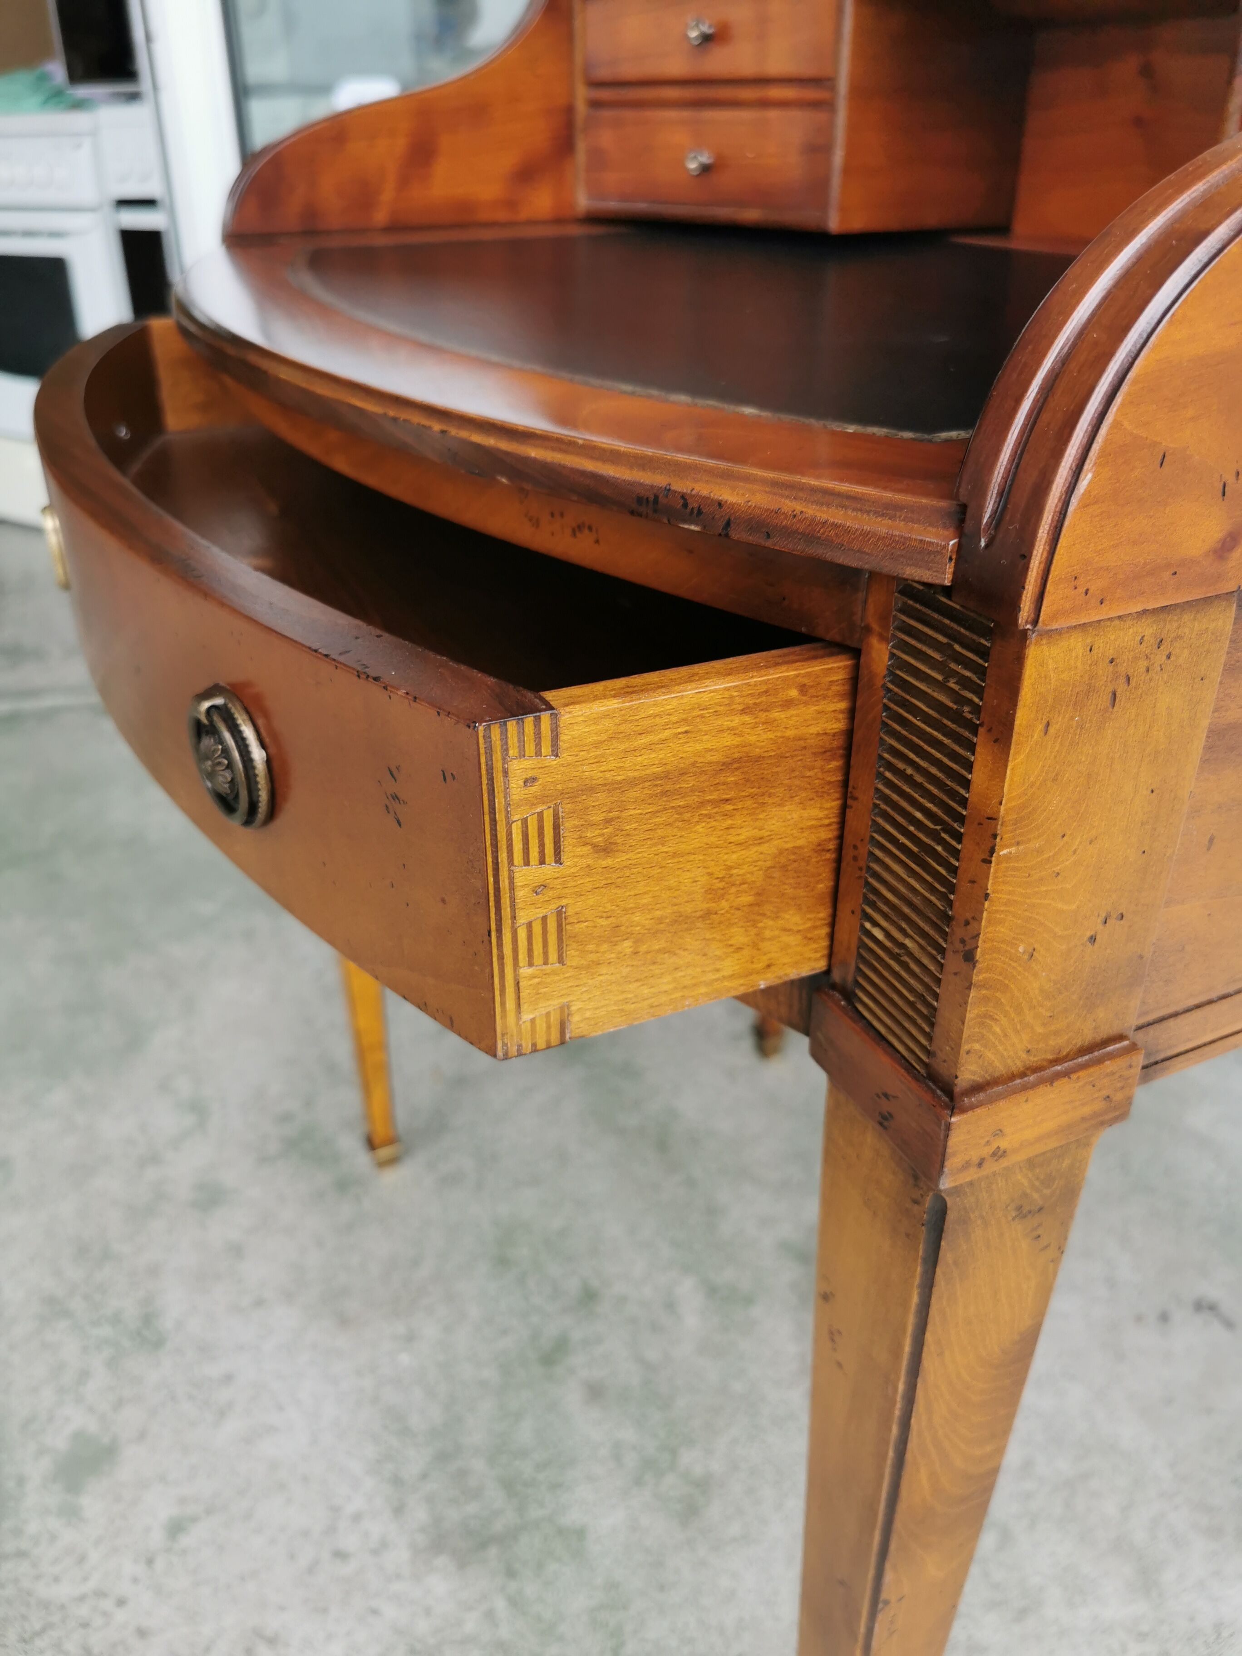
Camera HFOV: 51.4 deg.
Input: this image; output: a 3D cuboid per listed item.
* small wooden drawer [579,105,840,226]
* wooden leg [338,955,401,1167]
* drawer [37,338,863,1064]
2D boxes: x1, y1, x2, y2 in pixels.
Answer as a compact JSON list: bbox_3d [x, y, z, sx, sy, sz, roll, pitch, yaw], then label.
[{"bbox_3d":[0.099,-0.458,0.888,0.202,0.069,0.147,23,36,36],"label":"small wooden drawer"},{"bbox_3d":[-0.211,0.035,1.012,0.048,0.620,0.048,-13,31,-22],"label":"wooden leg"},{"bbox_3d":[-0.044,-0.149,0.565,0.372,0.080,0.637,-13,31,-22],"label":"drawer"}]

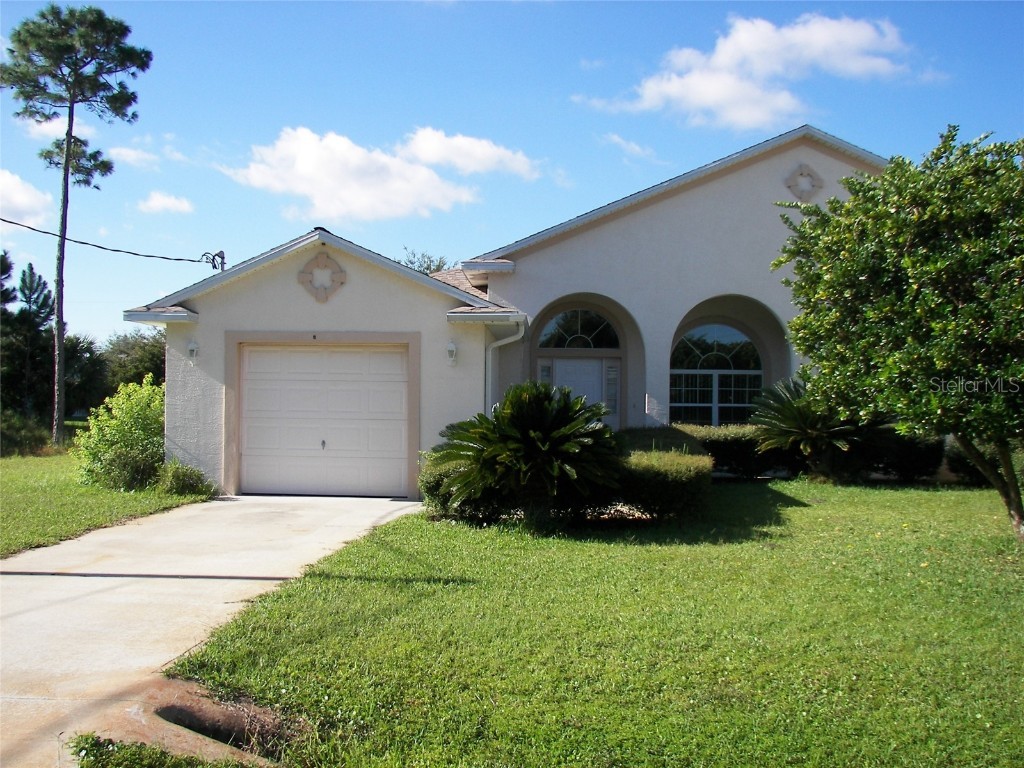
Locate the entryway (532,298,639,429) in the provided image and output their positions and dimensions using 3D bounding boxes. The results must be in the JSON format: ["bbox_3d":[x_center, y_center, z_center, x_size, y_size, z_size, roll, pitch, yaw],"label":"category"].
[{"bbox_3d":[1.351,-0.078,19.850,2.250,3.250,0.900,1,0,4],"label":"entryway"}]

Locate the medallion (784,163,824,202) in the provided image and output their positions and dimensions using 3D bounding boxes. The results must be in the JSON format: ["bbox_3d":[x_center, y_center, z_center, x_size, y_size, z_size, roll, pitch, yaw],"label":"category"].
[{"bbox_3d":[5.252,-3.606,19.100,0.710,0.710,0.070,1,0,4],"label":"medallion"}]

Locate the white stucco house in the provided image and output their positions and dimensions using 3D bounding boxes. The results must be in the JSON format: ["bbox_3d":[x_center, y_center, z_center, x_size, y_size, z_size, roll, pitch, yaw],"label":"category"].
[{"bbox_3d":[3.449,-1.496,21.283,16.300,6.280,15.000,1,0,4],"label":"white stucco house"}]

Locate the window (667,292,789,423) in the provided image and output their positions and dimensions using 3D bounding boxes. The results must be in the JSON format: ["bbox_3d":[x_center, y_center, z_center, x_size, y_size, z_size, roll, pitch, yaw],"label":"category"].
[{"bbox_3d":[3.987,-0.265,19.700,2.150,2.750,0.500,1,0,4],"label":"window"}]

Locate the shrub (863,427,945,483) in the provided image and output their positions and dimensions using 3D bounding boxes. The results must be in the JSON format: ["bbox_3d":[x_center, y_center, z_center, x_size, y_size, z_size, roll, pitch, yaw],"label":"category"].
[{"bbox_3d":[6.654,1.203,18.100,1.450,0.950,1.000,1,0,4],"label":"shrub"}]

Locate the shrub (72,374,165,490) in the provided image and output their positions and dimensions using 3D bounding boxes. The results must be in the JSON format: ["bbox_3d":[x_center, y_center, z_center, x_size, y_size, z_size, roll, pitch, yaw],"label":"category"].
[{"bbox_3d":[-5.662,0.689,15.600,1.400,1.680,1.400,1,0,4],"label":"shrub"}]

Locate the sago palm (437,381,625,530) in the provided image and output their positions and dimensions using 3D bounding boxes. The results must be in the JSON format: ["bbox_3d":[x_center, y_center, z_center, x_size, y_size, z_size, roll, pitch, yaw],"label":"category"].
[{"bbox_3d":[0.180,0.812,12.400,2.100,1.700,1.900,1,0,4],"label":"sago palm"}]

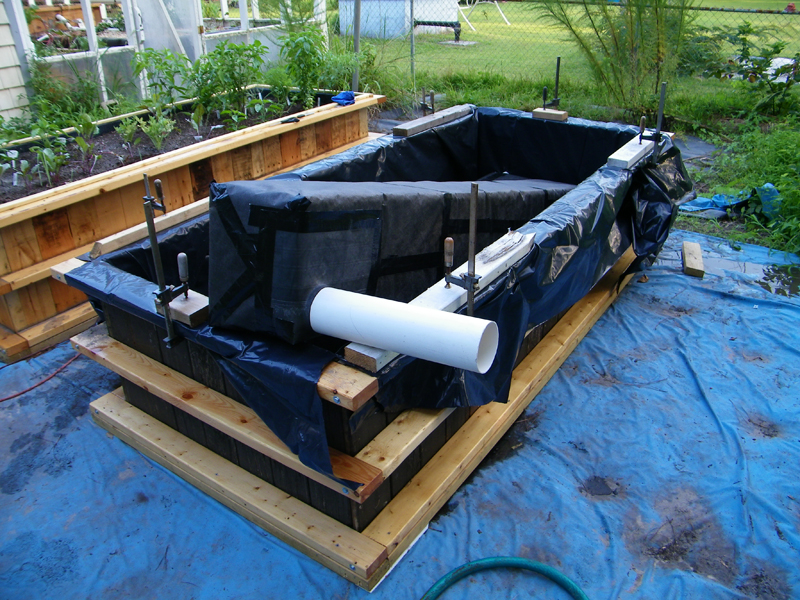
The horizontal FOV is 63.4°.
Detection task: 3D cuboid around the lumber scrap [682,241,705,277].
[{"bbox_3d":[1.466,-0.203,3.240,0.087,0.039,0.305,7,31,17],"label":"lumber scrap"}]

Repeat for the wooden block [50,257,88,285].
[{"bbox_3d":[-1.044,-0.088,2.073,0.100,0.040,0.090,18,35,31],"label":"wooden block"}]

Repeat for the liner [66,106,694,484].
[{"bbox_3d":[0.177,-0.188,2.694,1.340,0.590,2.480,18,35,31],"label":"liner"}]

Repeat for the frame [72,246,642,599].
[{"bbox_3d":[0.127,0.050,2.850,1.240,0.084,2.460,18,35,31],"label":"frame"}]

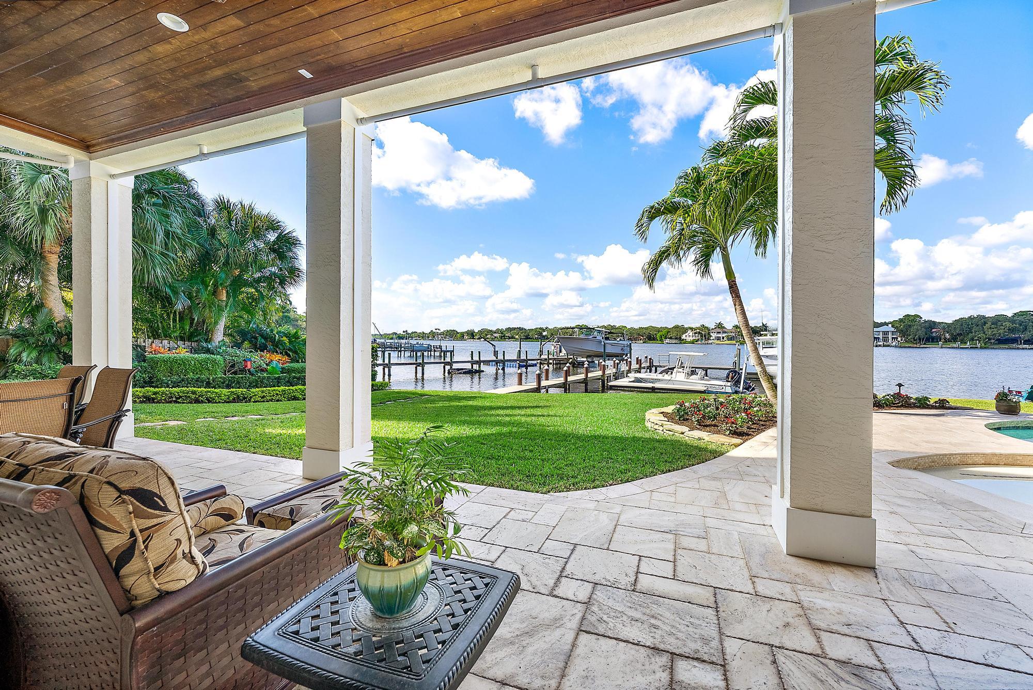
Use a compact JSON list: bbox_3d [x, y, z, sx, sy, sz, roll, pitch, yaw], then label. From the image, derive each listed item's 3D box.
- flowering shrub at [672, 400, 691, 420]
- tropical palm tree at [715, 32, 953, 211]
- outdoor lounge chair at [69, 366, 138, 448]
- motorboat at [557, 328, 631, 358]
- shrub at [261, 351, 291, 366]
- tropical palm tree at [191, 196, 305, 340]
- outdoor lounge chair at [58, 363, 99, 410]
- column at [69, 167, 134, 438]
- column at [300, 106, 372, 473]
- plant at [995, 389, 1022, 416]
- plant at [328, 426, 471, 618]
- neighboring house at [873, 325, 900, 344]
[{"bbox_3d":[2.881,1.107,7.000,0.310,0.360,0.310,0,0,21],"label":"flowering shrub"},{"bbox_3d":[6.364,-2.400,8.200,4.000,7.300,4.000,0,0,21],"label":"tropical palm tree"},{"bbox_3d":[-3.870,0.761,3.500,0.620,1.090,0.720,0,0,21],"label":"outdoor lounge chair"},{"bbox_3d":[7.479,-0.404,39.000,7.600,2.850,2.600,0,0,-14],"label":"motorboat"},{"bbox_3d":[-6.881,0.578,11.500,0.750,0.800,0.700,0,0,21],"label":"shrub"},{"bbox_3d":[-9.135,-1.987,13.600,3.400,6.100,3.400,0,0,21],"label":"tropical palm tree"},{"bbox_3d":[-4.700,0.752,3.900,0.620,1.090,0.720,0,0,21],"label":"outdoor lounge chair"},{"bbox_3d":[-5.600,-0.540,5.450,0.460,3.630,0.460,0,0,21],"label":"column"},{"bbox_3d":[-1.800,-0.506,4.080,0.460,3.630,0.460,0,0,21],"label":"column"},{"bbox_3d":[9.485,1.060,7.750,0.340,0.510,0.340,0,0,0],"label":"plant"},{"bbox_3d":[-0.349,0.509,1.200,0.400,0.520,0.400,0,0,0],"label":"plant"},{"bbox_3d":[177.967,-5.053,195.000,13.000,9.000,12.000,1,0,30],"label":"neighboring house"}]

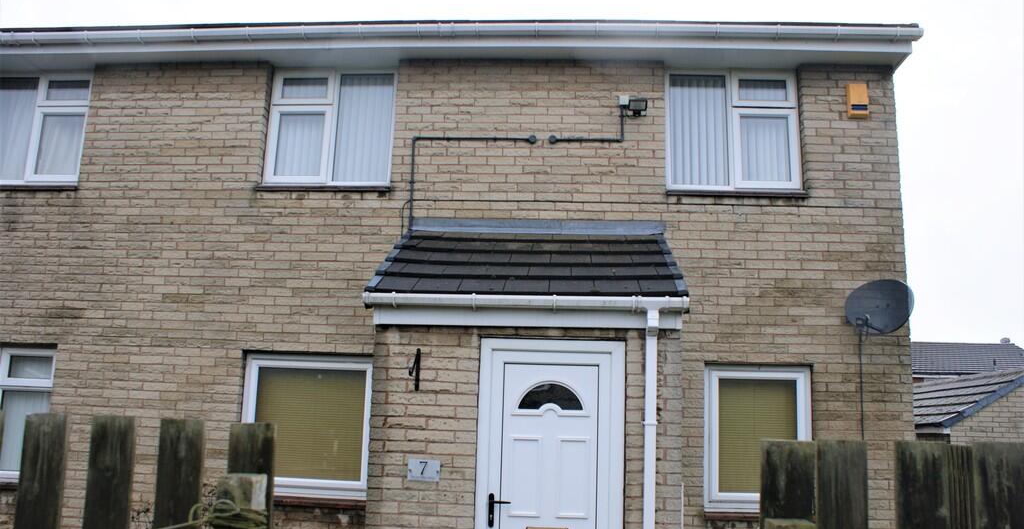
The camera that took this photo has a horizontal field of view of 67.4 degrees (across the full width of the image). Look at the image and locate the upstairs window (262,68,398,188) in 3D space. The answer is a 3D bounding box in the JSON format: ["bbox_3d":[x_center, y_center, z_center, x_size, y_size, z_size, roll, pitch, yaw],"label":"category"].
[{"bbox_3d":[-1.544,-1.171,6.555,1.099,1.042,0.100,1,-9,3],"label":"upstairs window"}]

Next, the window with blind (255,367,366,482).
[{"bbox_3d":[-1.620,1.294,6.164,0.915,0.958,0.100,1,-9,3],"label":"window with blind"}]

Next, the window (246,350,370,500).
[{"bbox_3d":[-1.645,1.303,6.164,1.088,1.120,0.100,1,-9,3],"label":"window"}]

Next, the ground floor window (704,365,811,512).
[{"bbox_3d":[1.920,1.365,5.969,0.847,1.122,0.100,1,-9,3],"label":"ground floor window"}]

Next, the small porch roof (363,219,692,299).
[{"bbox_3d":[0.136,-0.083,5.505,2.035,0.795,1.405,1,-9,3],"label":"small porch roof"}]

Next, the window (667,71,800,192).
[{"bbox_3d":[1.845,-1.113,6.369,1.108,1.070,0.100,1,-9,3],"label":"window"}]

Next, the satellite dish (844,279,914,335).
[{"bbox_3d":[2.739,0.316,5.688,0.570,0.450,0.380,-7,-12,43],"label":"satellite dish"}]

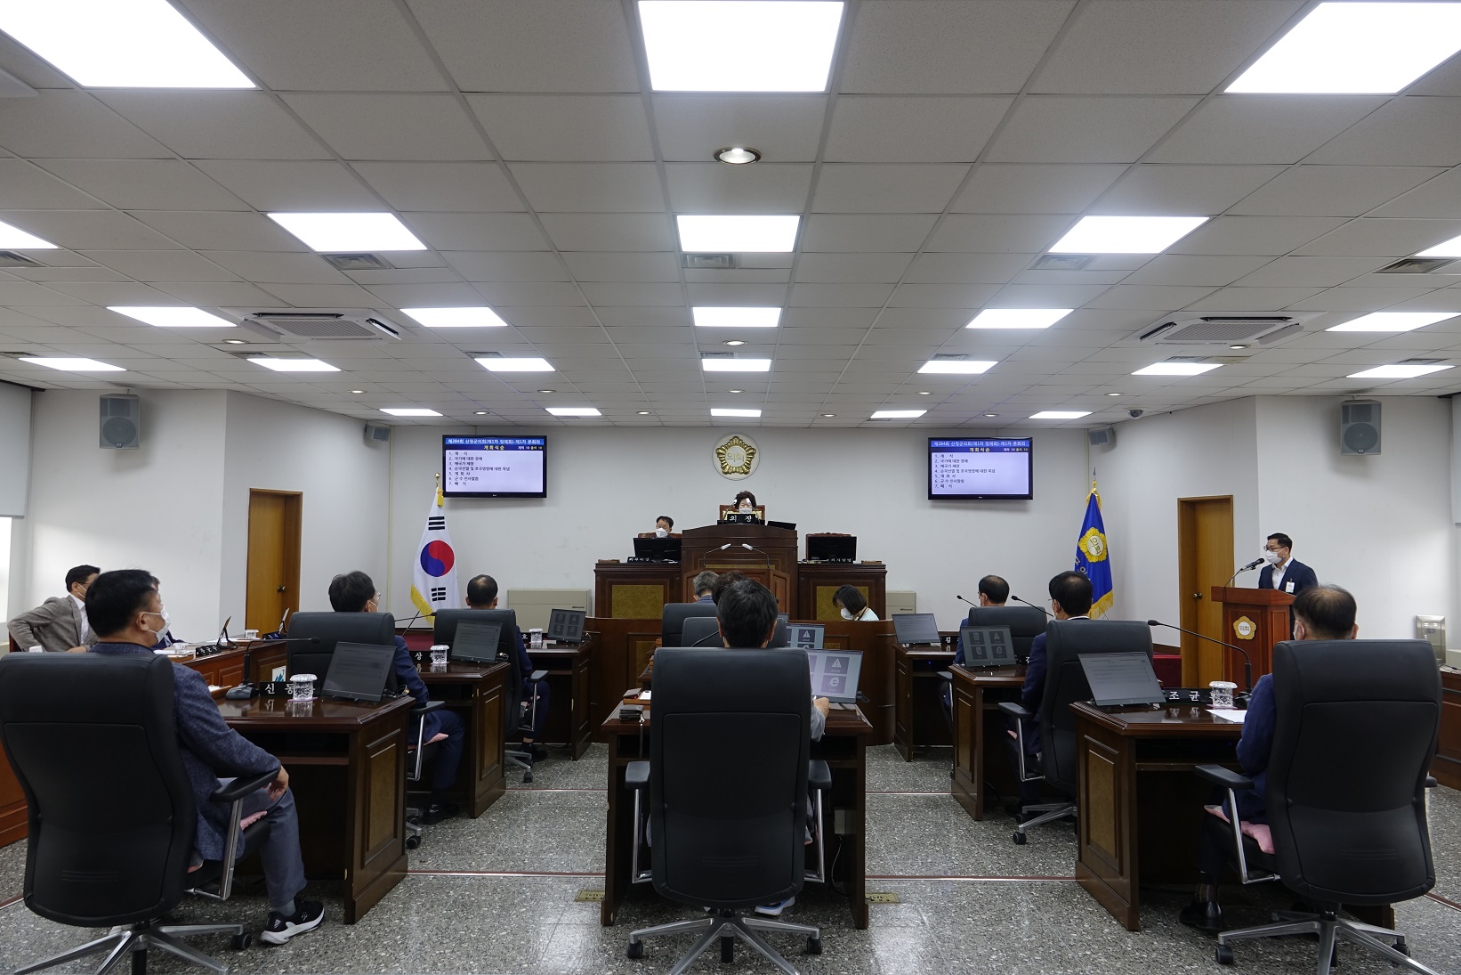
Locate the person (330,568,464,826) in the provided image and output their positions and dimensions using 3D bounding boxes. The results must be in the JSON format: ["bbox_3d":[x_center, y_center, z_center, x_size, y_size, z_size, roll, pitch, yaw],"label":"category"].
[{"bbox_3d":[-1.761,1.042,4.821,0.580,1.320,0.800,-1,-4,16],"label":"person"}]

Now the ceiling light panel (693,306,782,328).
[{"bbox_3d":[0.044,-1.150,6.548,0.595,0.060,0.595,0,-3,0],"label":"ceiling light panel"}]

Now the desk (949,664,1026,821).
[{"bbox_3d":[1.776,1.385,5.337,1.020,0.738,0.545,0,-3,-1],"label":"desk"}]

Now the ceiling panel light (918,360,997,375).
[{"bbox_3d":[1.939,-1.031,8.352,0.585,0.040,0.570,0,-3,0],"label":"ceiling panel light"}]

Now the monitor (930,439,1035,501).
[{"bbox_3d":[3.221,-0.238,12.523,1.340,0.800,0.080,0,0,0],"label":"monitor"}]

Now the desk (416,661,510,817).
[{"bbox_3d":[-1.783,1.345,5.292,1.030,0.750,0.570,0,-3,2],"label":"desk"}]

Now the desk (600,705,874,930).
[{"bbox_3d":[0.028,1.290,3.931,1.020,0.738,0.545,0,-3,1],"label":"desk"}]

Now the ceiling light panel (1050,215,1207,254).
[{"bbox_3d":[1.924,-1.235,4.754,0.595,0.060,0.595,0,-3,0],"label":"ceiling light panel"}]

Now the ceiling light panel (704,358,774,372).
[{"bbox_3d":[0.054,-1.049,8.332,0.580,0.045,0.580,0,-3,0],"label":"ceiling light panel"}]

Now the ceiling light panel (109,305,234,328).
[{"bbox_3d":[-3.786,-1.168,6.641,0.595,0.060,0.595,0,-3,0],"label":"ceiling light panel"}]

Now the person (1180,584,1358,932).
[{"bbox_3d":[2.036,0.960,3.387,0.620,1.270,0.680,1,-3,-6],"label":"person"}]

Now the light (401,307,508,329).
[{"bbox_3d":[-1.857,-1.158,6.613,0.595,0.060,0.595,0,-3,0],"label":"light"}]

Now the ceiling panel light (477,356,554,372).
[{"bbox_3d":[-1.844,-1.063,8.374,0.600,0.050,0.600,0,-3,0],"label":"ceiling panel light"}]

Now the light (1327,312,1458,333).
[{"bbox_3d":[4.436,-1.117,6.534,0.580,0.045,0.580,0,-3,0],"label":"light"}]

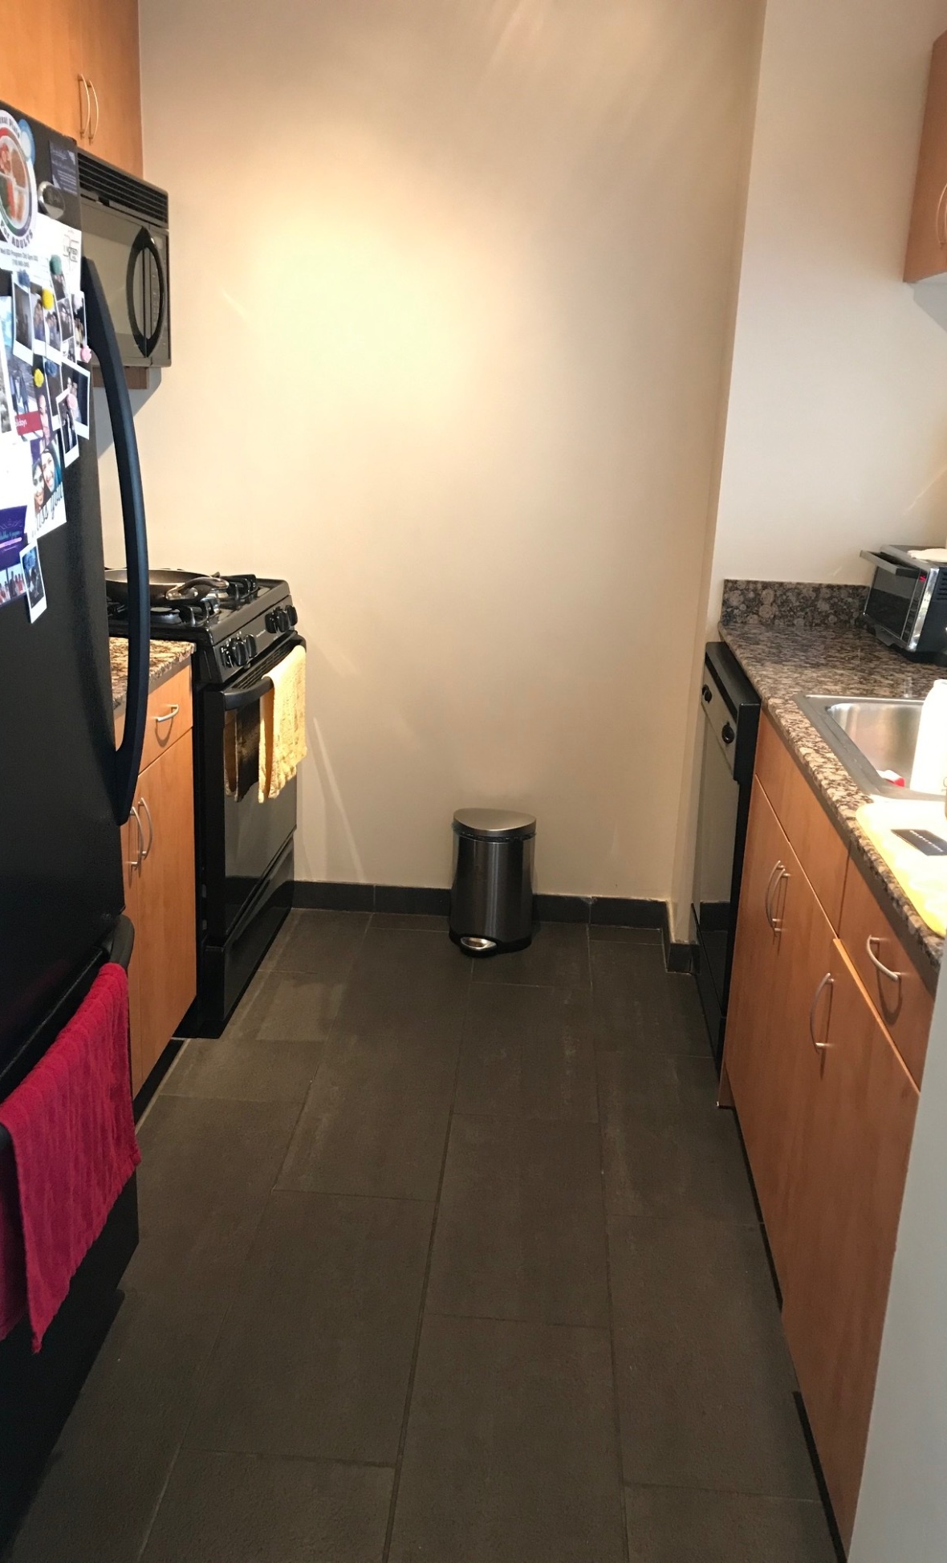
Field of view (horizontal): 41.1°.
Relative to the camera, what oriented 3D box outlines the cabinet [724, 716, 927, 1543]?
[{"bbox_3d":[0.806,0.483,1.915,0.630,0.880,1.340,3,17,3],"label":"cabinet"}]

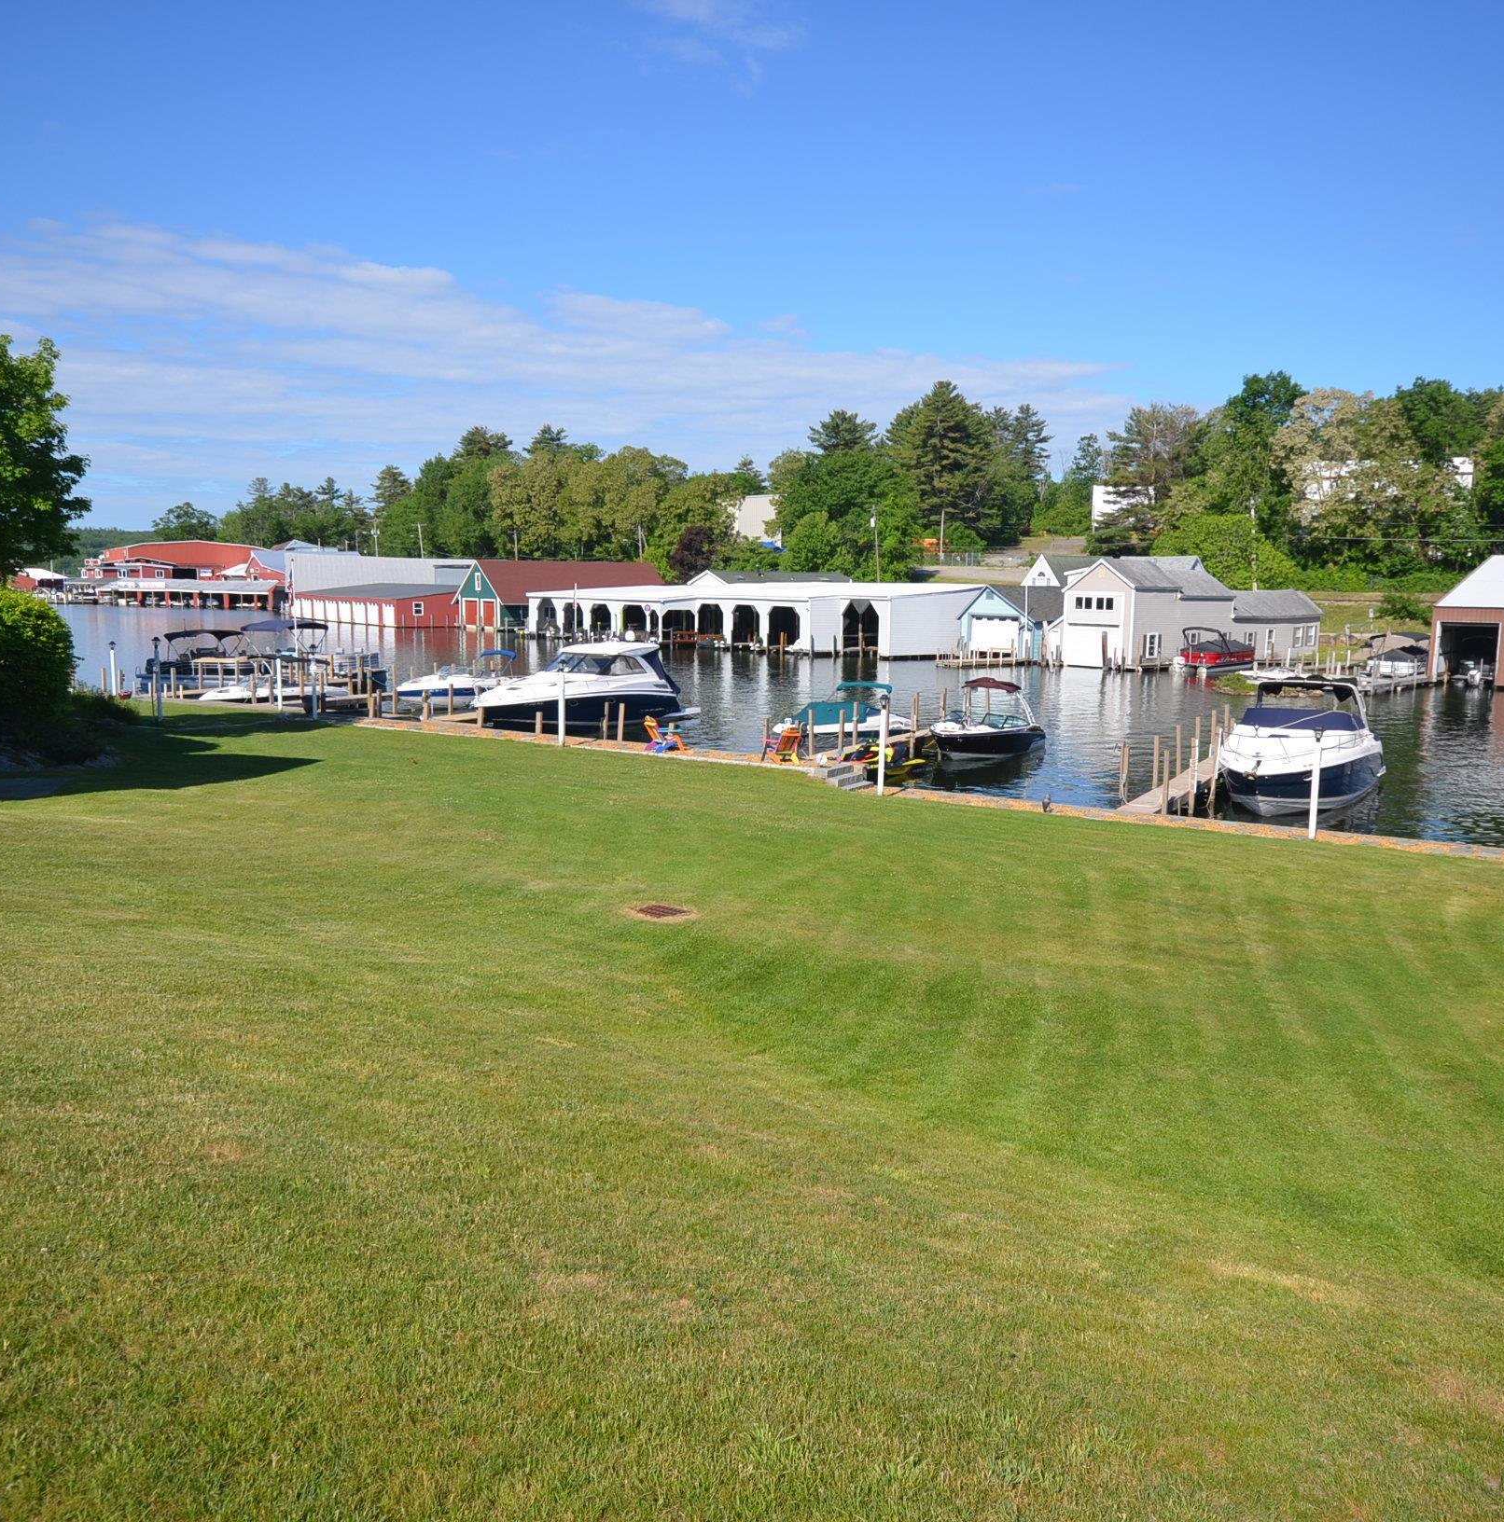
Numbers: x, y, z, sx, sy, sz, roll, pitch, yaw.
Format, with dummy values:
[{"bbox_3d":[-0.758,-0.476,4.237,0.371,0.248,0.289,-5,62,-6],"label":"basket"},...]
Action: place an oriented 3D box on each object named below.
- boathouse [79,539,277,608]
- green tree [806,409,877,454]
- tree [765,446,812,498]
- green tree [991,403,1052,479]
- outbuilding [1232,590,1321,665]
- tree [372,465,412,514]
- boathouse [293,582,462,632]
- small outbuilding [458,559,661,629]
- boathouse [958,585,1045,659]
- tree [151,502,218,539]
[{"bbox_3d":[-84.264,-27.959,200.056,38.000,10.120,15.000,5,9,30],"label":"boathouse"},{"bbox_3d":[12.439,-37.252,180.687,10.500,19.750,10.500,1,8,4],"label":"green tree"},{"bbox_3d":[5.369,-35.687,180.915,7.500,13.500,7.500,1,8,2],"label":"tree"},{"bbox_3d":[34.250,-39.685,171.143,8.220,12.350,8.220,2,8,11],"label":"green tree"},{"bbox_3d":[33.300,-9.125,89.616,11.200,4.750,4.900,-6,10,-40],"label":"outbuilding"},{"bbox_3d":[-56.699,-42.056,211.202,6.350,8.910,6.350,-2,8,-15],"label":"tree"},{"bbox_3d":[-43.506,-18.944,160.762,12.500,4.500,40.500,-4,9,-33],"label":"boathouse"},{"bbox_3d":[-19.369,-17.099,137.366,19.520,6.810,9.540,-5,10,-36],"label":"small outbuilding"},{"bbox_3d":[20.064,-9.633,92.333,9.300,5.010,7.280,-5,10,-36],"label":"boathouse"},{"bbox_3d":[-112.482,-43.084,266.084,12.000,16.000,12.000,-3,8,-23],"label":"tree"}]

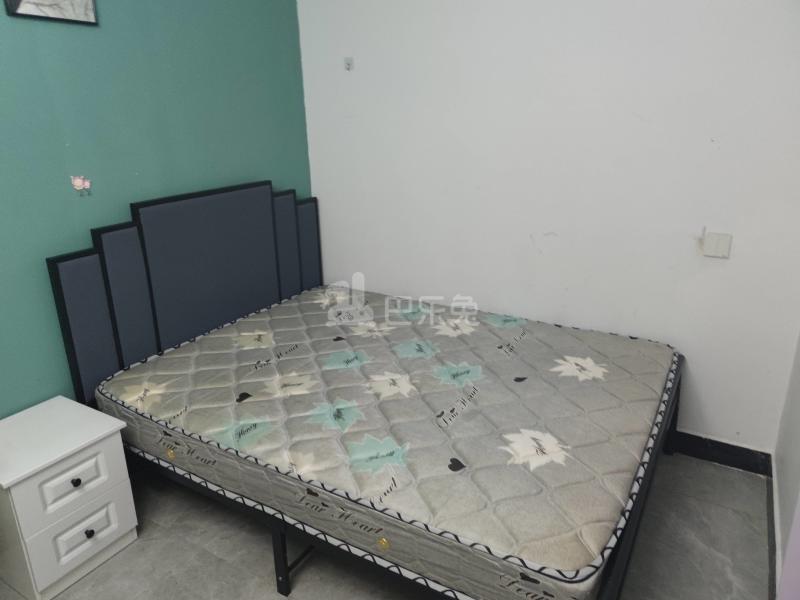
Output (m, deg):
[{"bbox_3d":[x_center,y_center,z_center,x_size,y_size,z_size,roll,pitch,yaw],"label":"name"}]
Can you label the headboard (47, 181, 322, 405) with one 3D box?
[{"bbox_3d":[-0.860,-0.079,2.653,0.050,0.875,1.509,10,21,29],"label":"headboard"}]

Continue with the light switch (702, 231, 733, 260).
[{"bbox_3d":[1.272,-0.217,2.217,0.088,0.088,0.012,10,21,29],"label":"light switch"}]

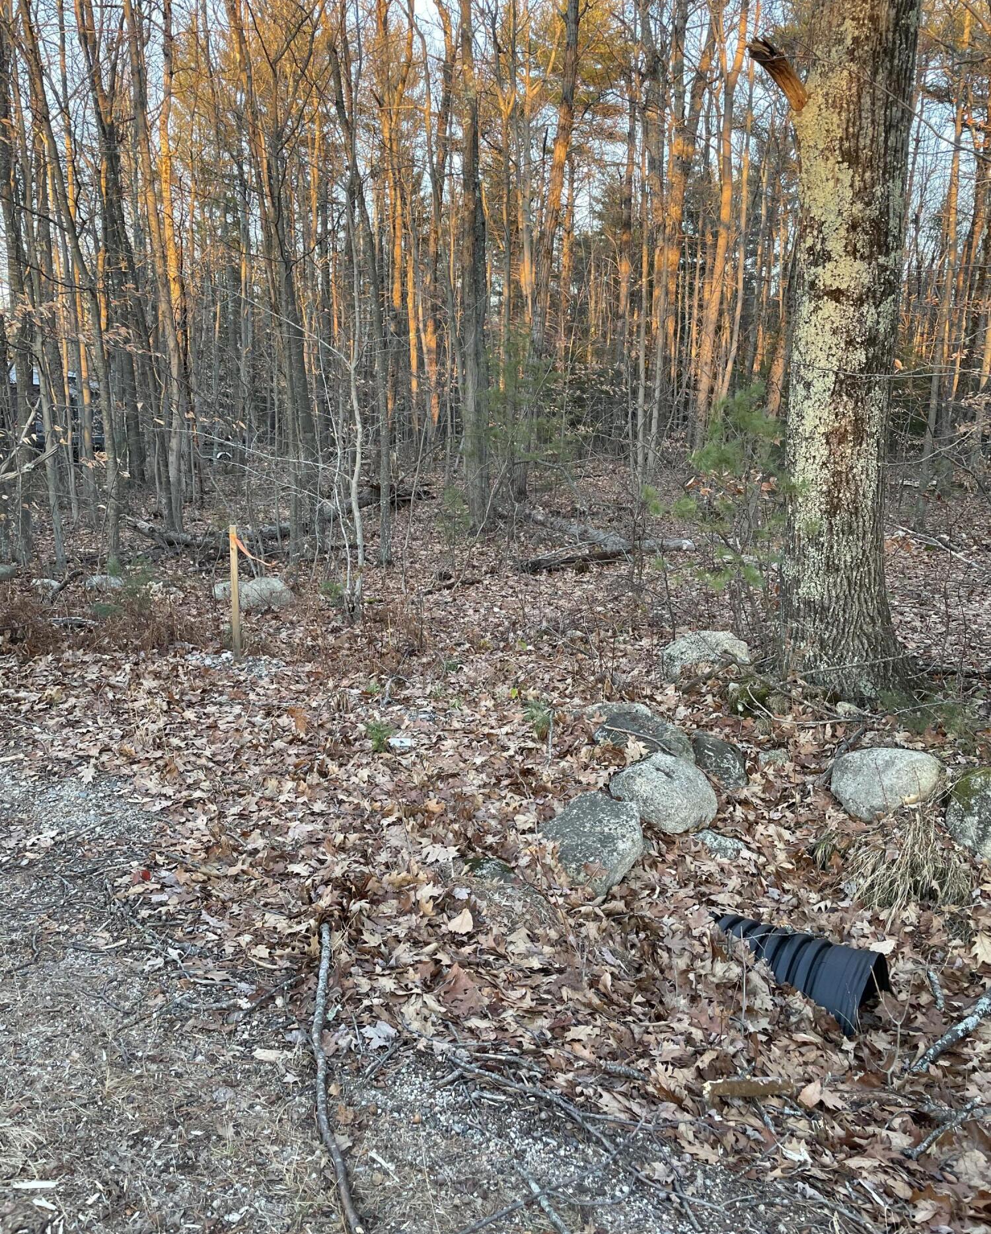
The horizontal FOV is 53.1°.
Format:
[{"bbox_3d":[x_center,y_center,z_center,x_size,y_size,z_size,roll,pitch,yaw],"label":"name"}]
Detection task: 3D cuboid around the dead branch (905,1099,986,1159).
[{"bbox_3d":[1.000,1.135,2.203,0.280,0.050,0.050,-7,13,-32],"label":"dead branch"}]

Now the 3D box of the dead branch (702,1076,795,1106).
[{"bbox_3d":[0.595,1.105,2.321,0.210,0.045,0.045,0,11,0],"label":"dead branch"}]

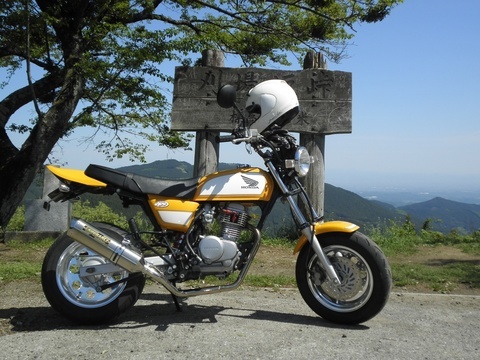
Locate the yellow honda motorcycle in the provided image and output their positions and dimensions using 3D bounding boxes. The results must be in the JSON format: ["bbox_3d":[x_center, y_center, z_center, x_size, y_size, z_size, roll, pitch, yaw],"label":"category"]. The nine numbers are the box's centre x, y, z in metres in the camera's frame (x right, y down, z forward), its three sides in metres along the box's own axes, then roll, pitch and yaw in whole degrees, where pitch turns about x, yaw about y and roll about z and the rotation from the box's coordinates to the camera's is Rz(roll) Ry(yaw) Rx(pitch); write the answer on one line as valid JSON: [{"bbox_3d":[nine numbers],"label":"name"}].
[{"bbox_3d":[-0.081,0.146,2.669,1.700,1.130,0.740,2,2,-8],"label":"yellow honda motorcycle"}]

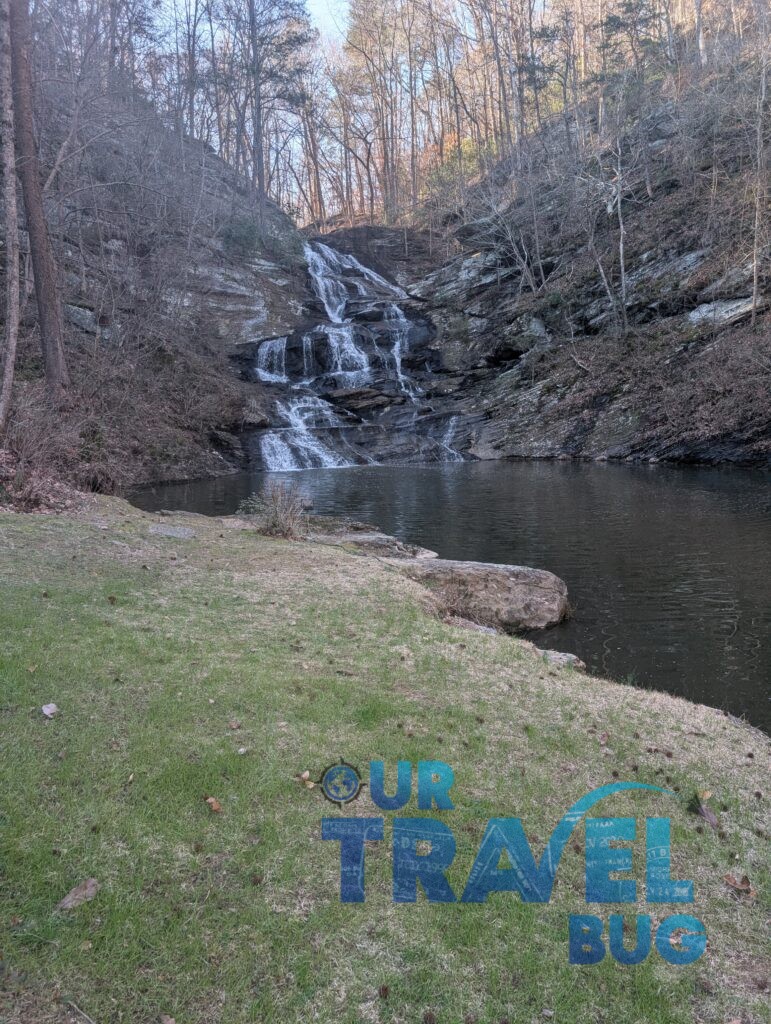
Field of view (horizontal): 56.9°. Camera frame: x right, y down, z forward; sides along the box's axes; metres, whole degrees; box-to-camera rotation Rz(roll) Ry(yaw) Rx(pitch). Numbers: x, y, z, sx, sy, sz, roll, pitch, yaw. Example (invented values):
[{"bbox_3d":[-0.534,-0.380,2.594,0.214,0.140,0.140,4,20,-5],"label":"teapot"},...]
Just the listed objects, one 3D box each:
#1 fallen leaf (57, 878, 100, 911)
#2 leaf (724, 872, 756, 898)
[{"bbox_3d":[-1.007,1.260,2.331,0.090,0.025,0.165,4,8,30],"label":"fallen leaf"},{"bbox_3d":[1.204,1.266,2.407,0.090,0.040,0.080,4,8,27],"label":"leaf"}]

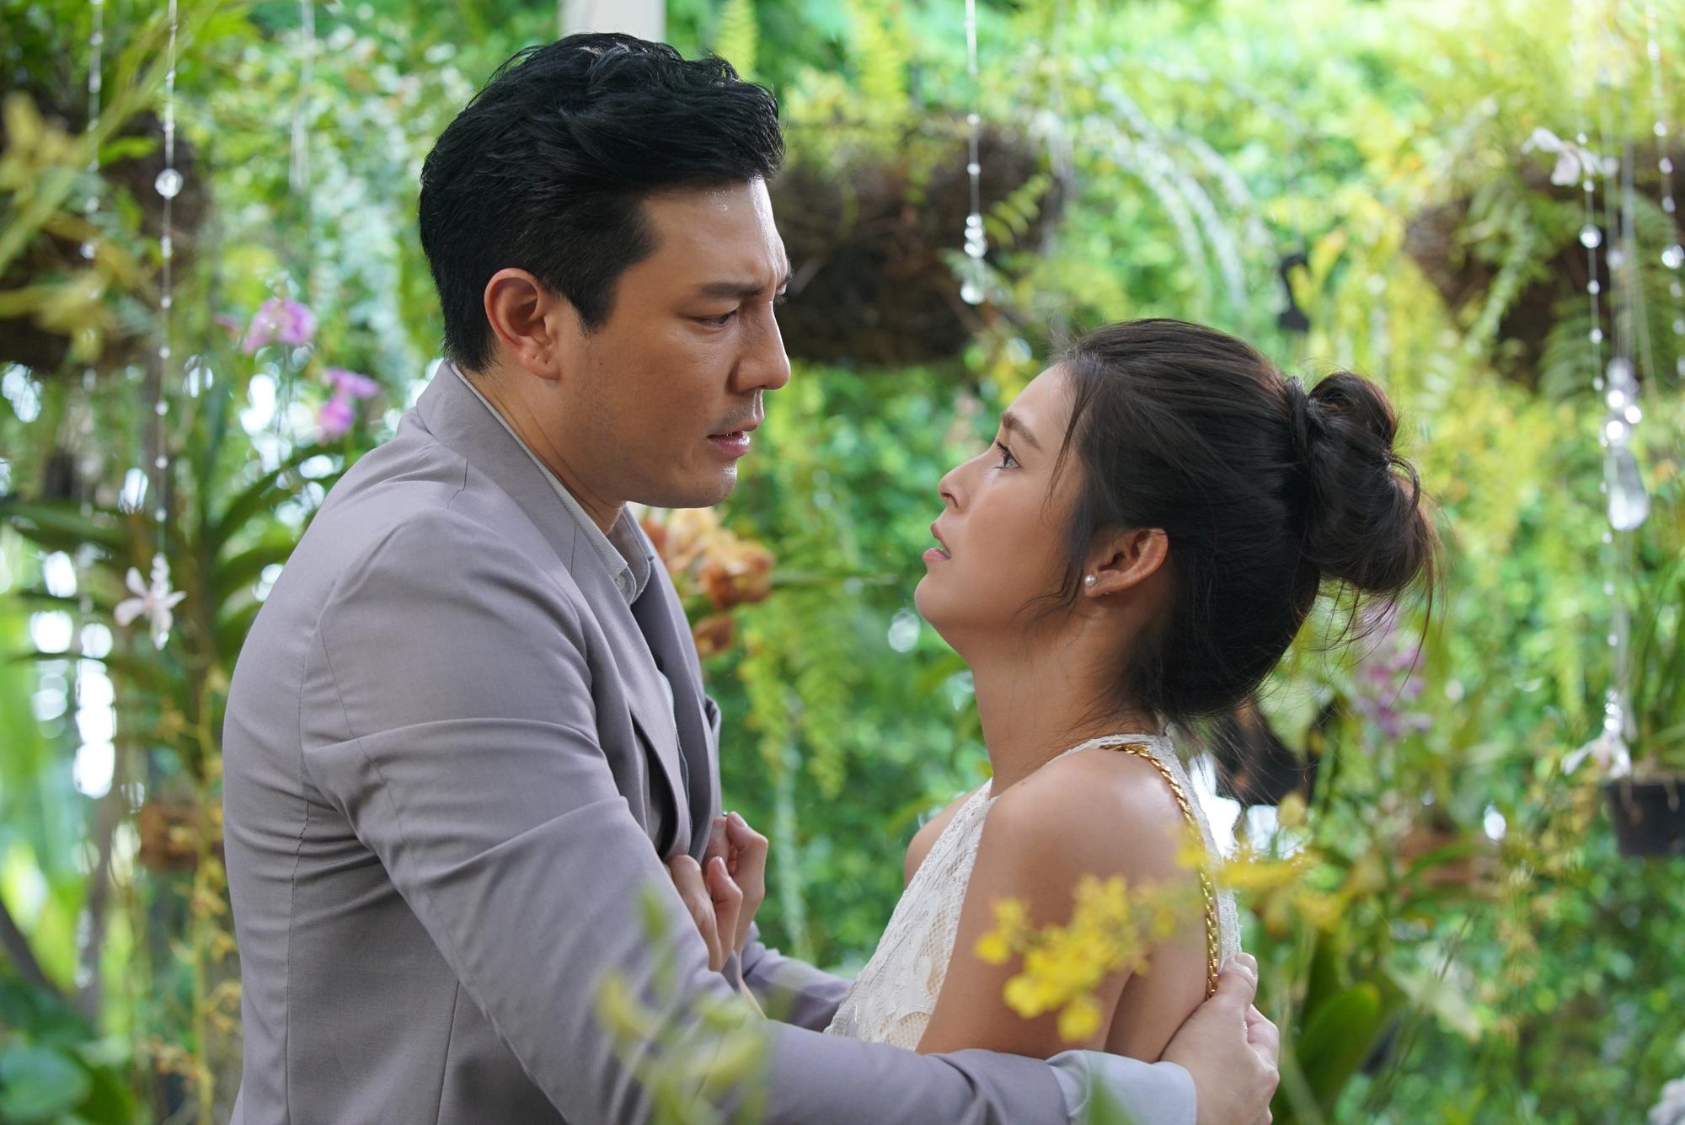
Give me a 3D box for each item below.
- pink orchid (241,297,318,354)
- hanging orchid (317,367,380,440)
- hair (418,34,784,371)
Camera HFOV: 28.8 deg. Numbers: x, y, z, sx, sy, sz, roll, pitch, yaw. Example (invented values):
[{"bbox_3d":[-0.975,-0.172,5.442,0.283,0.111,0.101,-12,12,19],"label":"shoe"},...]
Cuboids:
[{"bbox_3d":[-0.515,-0.217,3.000,0.068,0.053,0.050,1,-8,-14],"label":"pink orchid"},{"bbox_3d":[-0.453,-0.146,3.000,0.058,0.066,0.052,2,-8,-18],"label":"hanging orchid"},{"bbox_3d":[-0.136,-0.203,1.850,0.208,0.190,0.178,6,-6,12],"label":"hair"}]

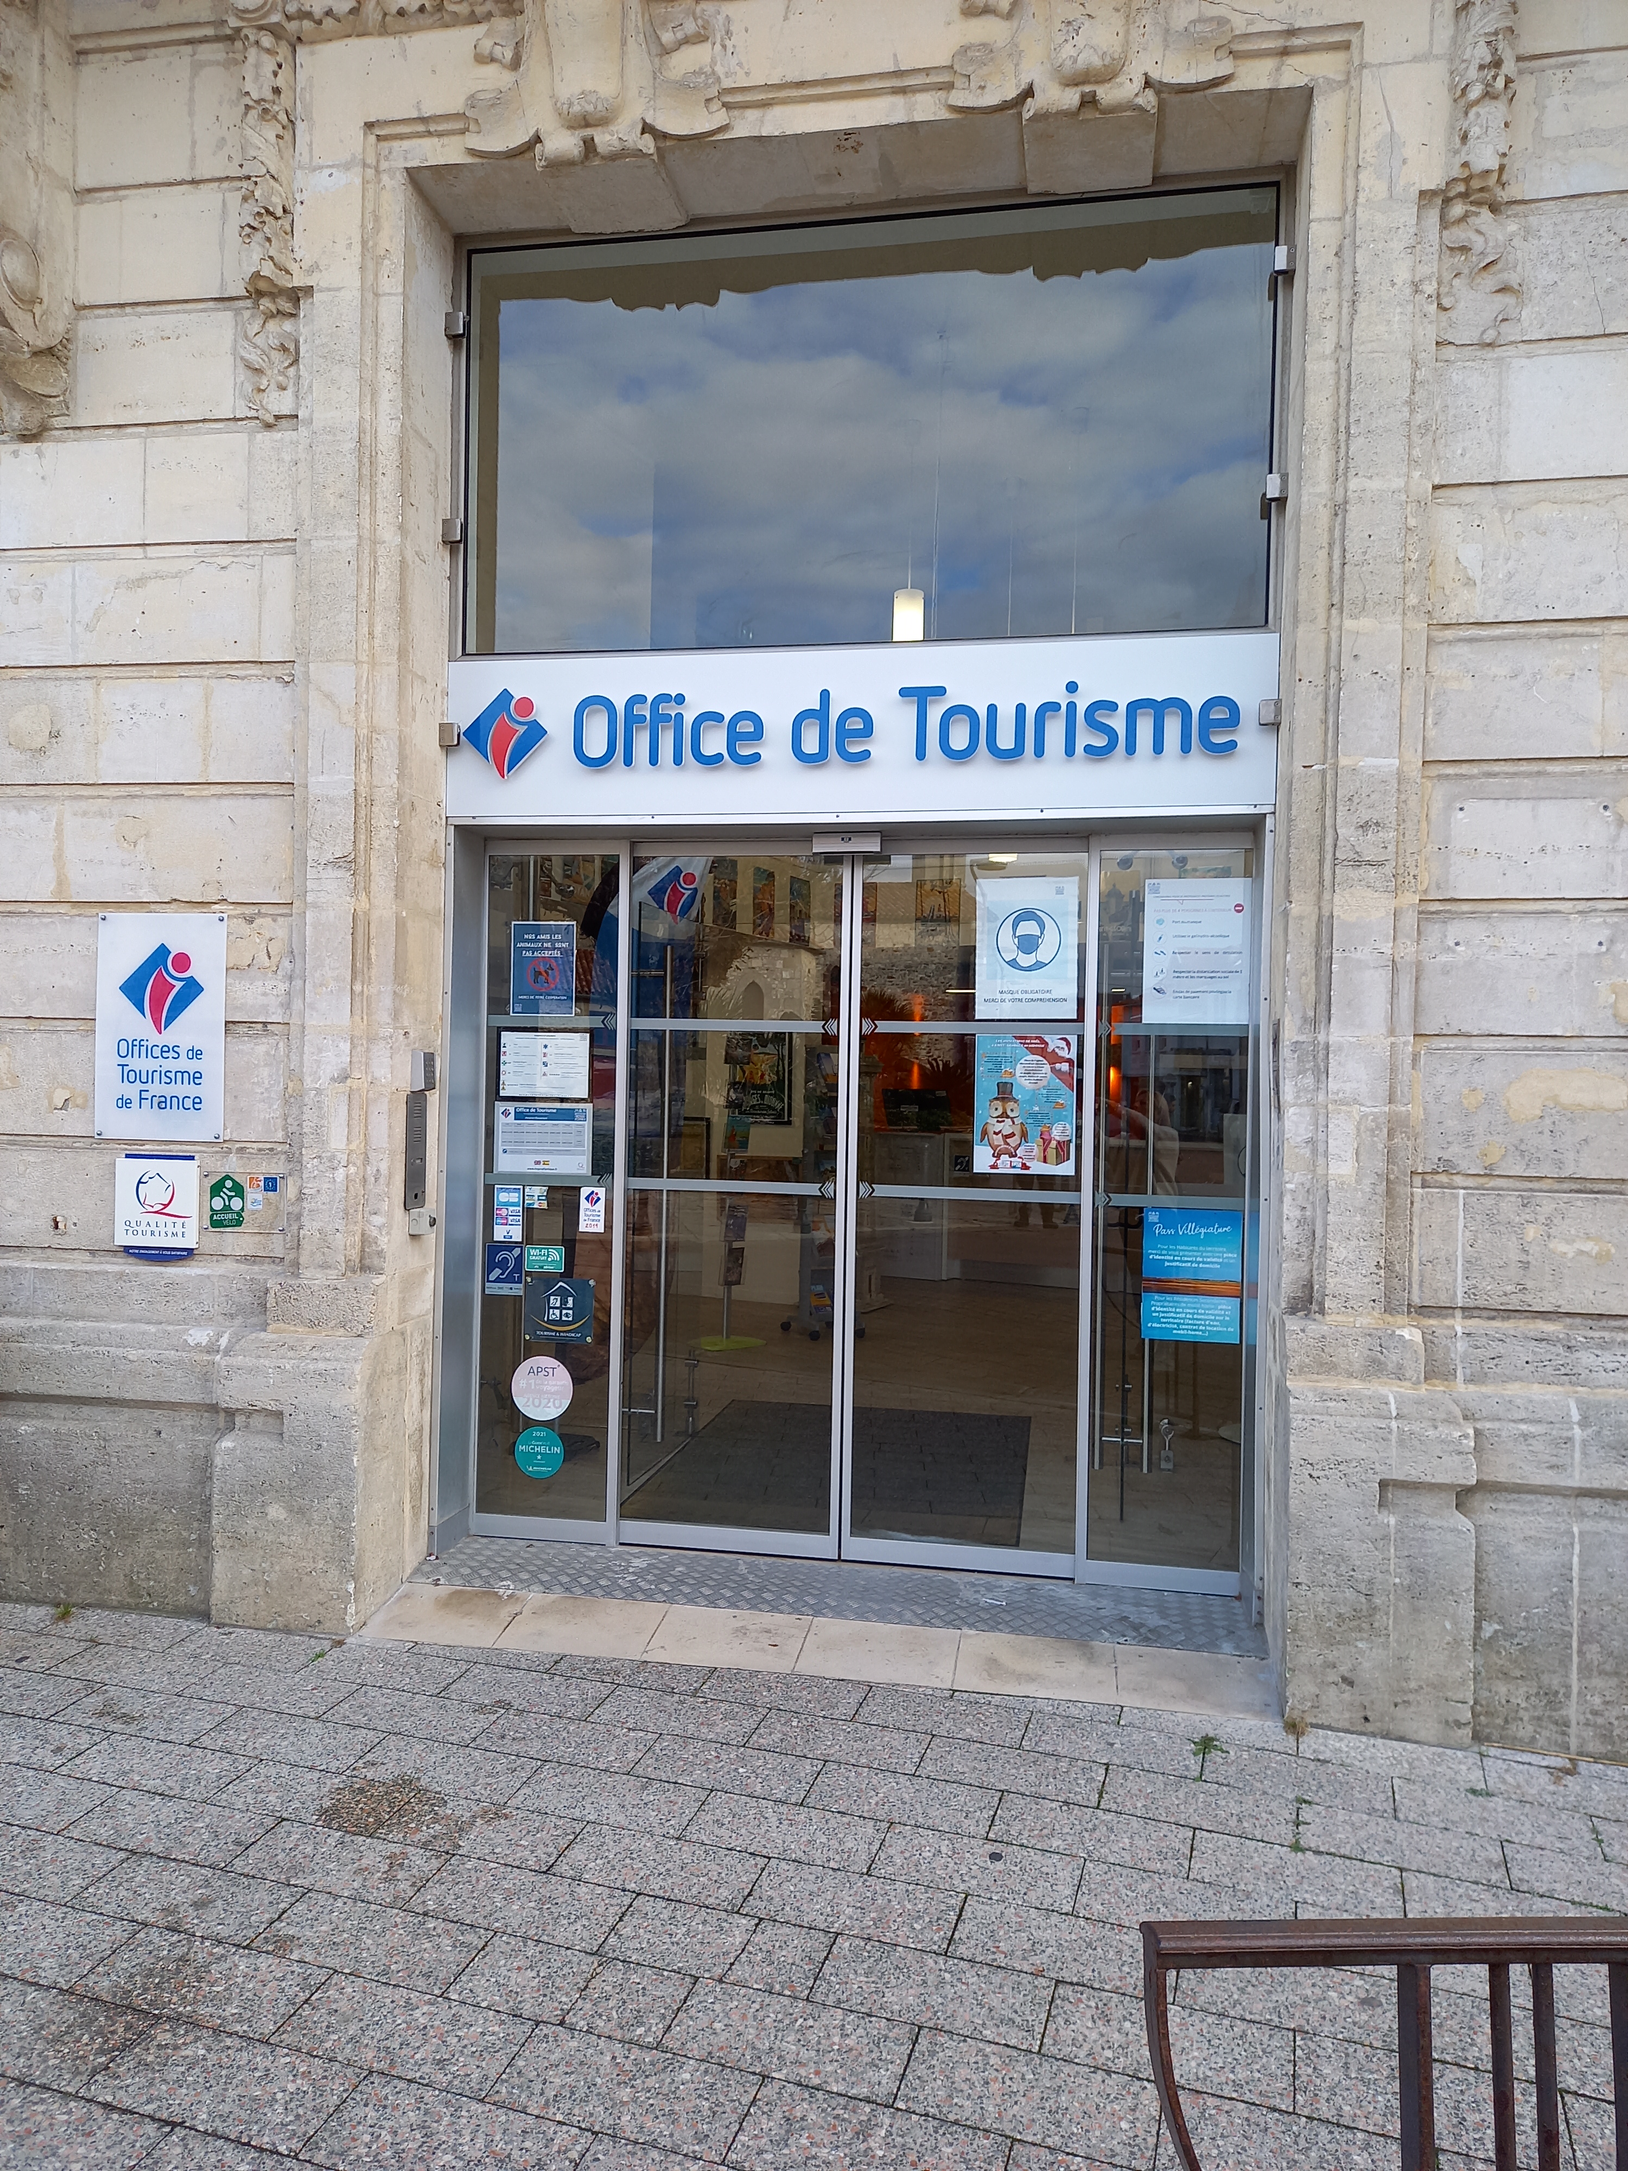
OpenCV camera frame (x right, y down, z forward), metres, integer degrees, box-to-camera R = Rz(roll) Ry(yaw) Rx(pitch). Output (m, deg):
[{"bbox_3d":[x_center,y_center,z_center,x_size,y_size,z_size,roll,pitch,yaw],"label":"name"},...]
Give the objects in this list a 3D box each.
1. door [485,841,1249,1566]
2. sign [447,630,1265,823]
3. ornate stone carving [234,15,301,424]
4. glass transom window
[{"bbox_3d":[0.103,0.339,4.782,2.349,2.215,0.120,1,0,11],"label":"door"},{"bbox_3d":[0.086,-1.003,4.500,2.391,0.493,0.070,1,0,11],"label":"sign"},{"bbox_3d":[-1.519,-2.404,4.378,0.136,1.093,0.110,1,0,11],"label":"ornate stone carving"},{"bbox_3d":[0.108,-1.877,4.509,2.339,1.215,0.070,1,0,11],"label":"glass transom window"}]

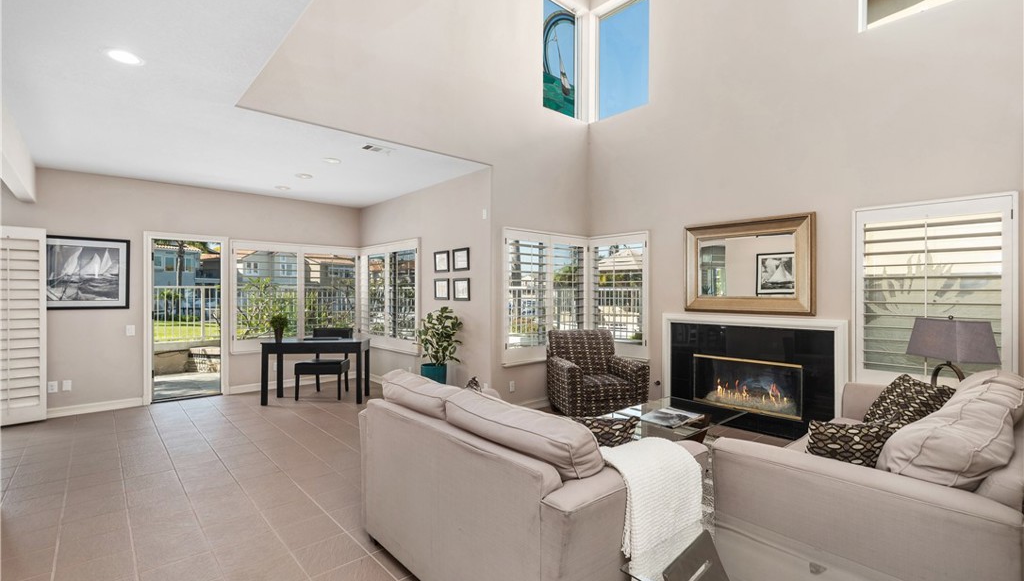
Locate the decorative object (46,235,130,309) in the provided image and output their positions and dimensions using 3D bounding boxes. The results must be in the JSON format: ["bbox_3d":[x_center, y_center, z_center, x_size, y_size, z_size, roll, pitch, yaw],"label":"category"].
[{"bbox_3d":[-4.940,-0.190,5.111,1.000,0.818,0.030,0,0,-42],"label":"decorative object"}]

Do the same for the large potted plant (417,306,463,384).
[{"bbox_3d":[-0.836,0.786,5.210,0.540,1.228,0.540,0,0,0],"label":"large potted plant"}]

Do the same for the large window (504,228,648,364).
[{"bbox_3d":[0.770,0.070,5.244,1.531,1.540,0.913,0,0,-42],"label":"large window"}]

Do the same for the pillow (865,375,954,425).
[{"bbox_3d":[2.690,0.810,3.090,0.150,0.430,0.430,37,3,-12],"label":"pillow"}]

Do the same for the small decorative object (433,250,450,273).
[{"bbox_3d":[-0.867,-0.353,5.636,0.025,0.267,0.308,0,0,-42],"label":"small decorative object"}]

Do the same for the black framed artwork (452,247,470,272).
[{"bbox_3d":[-0.575,-0.352,5.280,0.022,0.256,0.321,0,0,-42],"label":"black framed artwork"}]

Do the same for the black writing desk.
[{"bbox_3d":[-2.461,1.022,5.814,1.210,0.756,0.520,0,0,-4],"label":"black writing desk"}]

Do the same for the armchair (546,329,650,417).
[{"bbox_3d":[0.952,0.945,5.243,0.920,0.910,0.790,0,0,-13],"label":"armchair"}]

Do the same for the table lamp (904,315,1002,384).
[{"bbox_3d":[3.104,0.505,3.220,0.255,0.650,0.469,0,0,8],"label":"table lamp"}]

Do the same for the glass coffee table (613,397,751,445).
[{"bbox_3d":[1.203,1.188,3.507,1.200,0.430,0.690,0,0,-40],"label":"glass coffee table"}]

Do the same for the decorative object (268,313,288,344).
[{"bbox_3d":[-2.900,0.467,5.670,0.225,0.355,0.225,0,0,0],"label":"decorative object"}]

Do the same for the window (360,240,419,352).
[{"bbox_3d":[-1.846,0.075,6.723,0.080,1.550,1.881,0,0,-42],"label":"window"}]

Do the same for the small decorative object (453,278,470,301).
[{"bbox_3d":[-0.570,-0.006,5.273,0.022,0.256,0.326,0,0,-42],"label":"small decorative object"}]

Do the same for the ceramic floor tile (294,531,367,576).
[{"bbox_3d":[-0.969,1.405,2.421,0.305,0.010,0.305,0,0,-42],"label":"ceramic floor tile"}]

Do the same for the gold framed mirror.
[{"bbox_3d":[2.338,-0.235,4.573,0.065,0.920,1.213,0,0,-42],"label":"gold framed mirror"}]

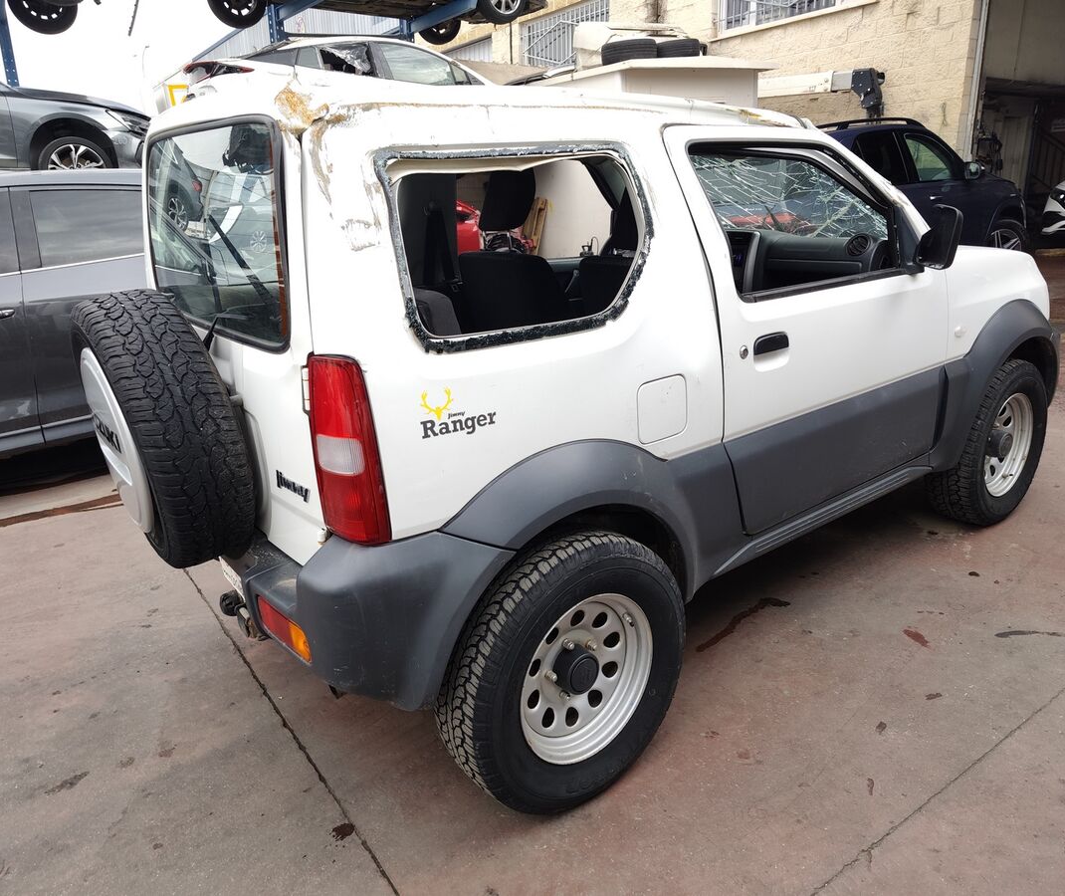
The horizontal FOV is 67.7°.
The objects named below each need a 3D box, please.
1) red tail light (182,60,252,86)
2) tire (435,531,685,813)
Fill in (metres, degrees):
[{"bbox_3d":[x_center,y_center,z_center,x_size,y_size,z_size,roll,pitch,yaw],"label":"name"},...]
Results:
[{"bbox_3d":[-2.957,-3.518,7.450,0.500,0.230,0.320,-11,18,-24],"label":"red tail light"},{"bbox_3d":[0.090,0.527,1.914,0.670,0.670,0.200,-17,21,-35],"label":"tire"}]

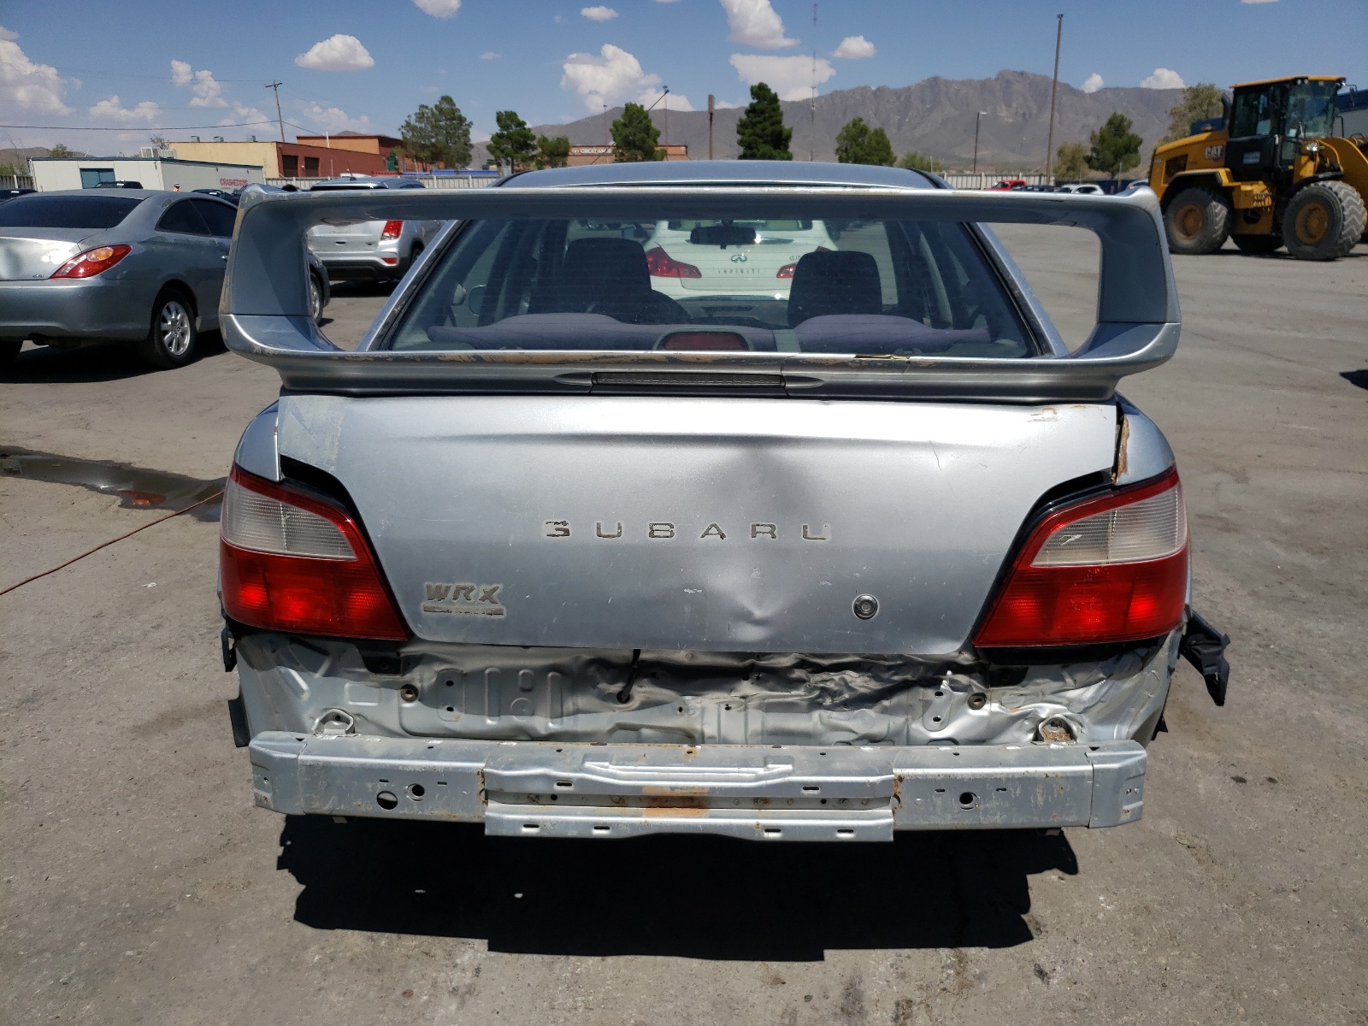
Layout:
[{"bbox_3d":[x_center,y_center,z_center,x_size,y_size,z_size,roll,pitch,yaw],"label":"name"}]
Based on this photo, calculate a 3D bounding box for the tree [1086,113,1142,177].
[{"bbox_3d":[46.616,-39.236,111.535,6.031,7.872,5.729,-1,18,0],"label":"tree"}]

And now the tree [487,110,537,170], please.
[{"bbox_3d":[-14.887,-31.457,89.663,4.373,6.821,4.373,0,18,0],"label":"tree"}]

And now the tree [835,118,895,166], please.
[{"bbox_3d":[18.615,-36.765,105.905,6.148,7.365,5.841,-1,18,0],"label":"tree"}]

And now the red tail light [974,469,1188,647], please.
[{"bbox_3d":[0.661,0.068,1.722,0.370,0.265,0.190,-2,18,-3],"label":"red tail light"}]

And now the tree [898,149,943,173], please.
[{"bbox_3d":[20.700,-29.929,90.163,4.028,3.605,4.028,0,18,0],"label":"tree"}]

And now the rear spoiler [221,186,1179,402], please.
[{"bbox_3d":[0.026,-0.359,1.661,1.400,0.320,0.320,1,18,2],"label":"rear spoiler"}]

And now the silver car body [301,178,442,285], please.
[{"bbox_3d":[-4.670,-4.407,16.126,1.775,1.660,4.250,0,18,1],"label":"silver car body"}]

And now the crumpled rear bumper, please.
[{"bbox_3d":[0.018,0.430,1.709,1.440,0.140,0.140,1,18,2],"label":"crumpled rear bumper"}]

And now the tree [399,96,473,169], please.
[{"bbox_3d":[-23.288,-34.372,97.034,6.925,9.360,6.579,-1,18,0],"label":"tree"}]

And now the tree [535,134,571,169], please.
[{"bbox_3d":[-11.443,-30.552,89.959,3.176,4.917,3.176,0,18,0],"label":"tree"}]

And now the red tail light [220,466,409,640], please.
[{"bbox_3d":[-0.578,0.043,1.683,0.320,0.250,0.200,1,18,2],"label":"red tail light"}]

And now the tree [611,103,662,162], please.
[{"bbox_3d":[-4.089,-31.742,89.570,4.368,7.421,4.368,0,18,0],"label":"tree"}]

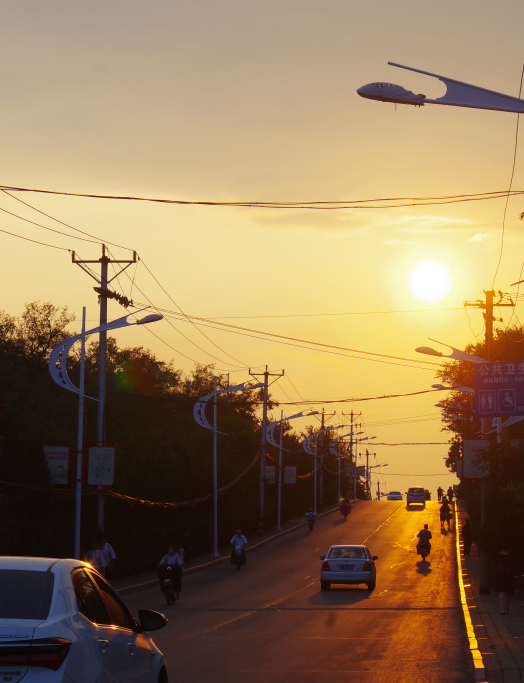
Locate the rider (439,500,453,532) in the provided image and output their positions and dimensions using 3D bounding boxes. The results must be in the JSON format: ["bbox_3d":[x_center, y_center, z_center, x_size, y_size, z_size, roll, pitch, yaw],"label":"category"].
[{"bbox_3d":[11.567,11.000,156.000,0.720,1.750,1.700,0,-5,4],"label":"rider"}]

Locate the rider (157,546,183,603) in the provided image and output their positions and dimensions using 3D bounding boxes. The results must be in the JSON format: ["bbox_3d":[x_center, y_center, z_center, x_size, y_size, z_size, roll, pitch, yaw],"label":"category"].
[{"bbox_3d":[-2.690,6.806,72.200,0.720,1.630,1.750,0,-3,4],"label":"rider"}]

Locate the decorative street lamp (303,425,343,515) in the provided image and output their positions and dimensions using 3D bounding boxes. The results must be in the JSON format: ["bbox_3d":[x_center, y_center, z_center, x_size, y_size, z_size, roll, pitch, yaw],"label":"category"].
[{"bbox_3d":[4.816,9.985,193.805,3.250,7.048,0.360,0,-5,4],"label":"decorative street lamp"}]

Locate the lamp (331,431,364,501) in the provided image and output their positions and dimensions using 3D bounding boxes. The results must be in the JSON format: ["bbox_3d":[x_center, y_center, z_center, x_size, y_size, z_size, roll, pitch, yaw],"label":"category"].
[{"bbox_3d":[8.158,12.022,236.135,3.292,7.061,0.360,0,-5,4],"label":"lamp"}]

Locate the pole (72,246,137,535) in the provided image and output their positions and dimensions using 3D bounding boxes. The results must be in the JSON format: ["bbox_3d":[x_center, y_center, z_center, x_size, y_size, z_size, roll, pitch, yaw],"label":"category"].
[{"bbox_3d":[-5.072,2.324,78.800,2.050,10.700,0.350,0,-5,4],"label":"pole"}]

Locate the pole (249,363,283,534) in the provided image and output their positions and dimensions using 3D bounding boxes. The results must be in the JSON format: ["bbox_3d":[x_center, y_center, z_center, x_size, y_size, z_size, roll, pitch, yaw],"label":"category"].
[{"bbox_3d":[0.152,6.386,145.000,2.050,10.000,0.350,2,-5,4],"label":"pole"}]

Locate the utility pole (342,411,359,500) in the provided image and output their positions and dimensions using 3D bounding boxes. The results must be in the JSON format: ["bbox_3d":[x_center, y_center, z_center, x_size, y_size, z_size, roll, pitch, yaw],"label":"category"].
[{"bbox_3d":[9.805,12.560,272.655,2.000,9.971,0.360,0,-5,4],"label":"utility pole"}]

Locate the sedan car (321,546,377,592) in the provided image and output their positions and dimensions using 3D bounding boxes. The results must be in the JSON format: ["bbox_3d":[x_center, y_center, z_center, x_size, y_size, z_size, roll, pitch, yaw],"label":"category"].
[{"bbox_3d":[2.916,7.552,82.600,1.700,1.440,4.300,0,-3,4],"label":"sedan car"}]

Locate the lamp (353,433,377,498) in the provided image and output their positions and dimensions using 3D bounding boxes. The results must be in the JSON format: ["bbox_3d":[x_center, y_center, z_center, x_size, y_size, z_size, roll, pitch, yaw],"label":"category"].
[{"bbox_3d":[11.410,14.283,281.000,3.300,7.300,0.450,0,-5,4],"label":"lamp"}]

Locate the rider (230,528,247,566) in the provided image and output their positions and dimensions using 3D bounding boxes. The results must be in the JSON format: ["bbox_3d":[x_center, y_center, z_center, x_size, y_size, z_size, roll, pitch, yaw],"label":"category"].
[{"bbox_3d":[-0.903,8.245,98.000,0.680,1.580,1.700,0,-5,4],"label":"rider"}]

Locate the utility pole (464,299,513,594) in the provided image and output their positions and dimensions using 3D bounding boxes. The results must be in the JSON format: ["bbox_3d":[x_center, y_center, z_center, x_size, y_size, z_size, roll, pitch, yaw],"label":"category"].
[{"bbox_3d":[6.498,2.898,71.000,1.420,8.722,0.340,0,-5,4],"label":"utility pole"}]

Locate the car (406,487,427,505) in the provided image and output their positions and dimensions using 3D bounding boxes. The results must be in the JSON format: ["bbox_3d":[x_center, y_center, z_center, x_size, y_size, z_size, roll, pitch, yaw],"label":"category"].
[{"bbox_3d":[15.100,15.020,241.000,1.780,1.820,4.600,0,-3,4],"label":"car"}]

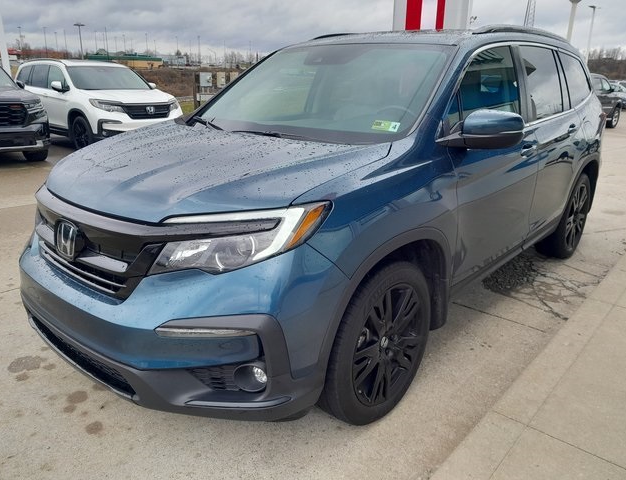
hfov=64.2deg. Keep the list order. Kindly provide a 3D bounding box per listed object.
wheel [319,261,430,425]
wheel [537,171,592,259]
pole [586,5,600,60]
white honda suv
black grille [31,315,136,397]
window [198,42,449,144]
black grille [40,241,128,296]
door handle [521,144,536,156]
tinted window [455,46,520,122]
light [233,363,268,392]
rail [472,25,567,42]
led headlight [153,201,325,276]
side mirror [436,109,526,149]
[{"bbox_3d":[0.248,0.429,2.223,0.245,0.745,0.745,14,22,40],"label":"wheel"},{"bbox_3d":[2.127,-0.222,4.233,0.250,0.750,0.750,15,23,39],"label":"wheel"},{"bbox_3d":[22.739,-15.389,41.044,0.900,6.960,0.450,9,20,26],"label":"pole"},{"bbox_3d":[-4.911,-3.031,11.045,4.980,1.780,2.060,16,23,39],"label":"white honda suv"},{"bbox_3d":[-0.992,0.466,2.103,0.950,0.110,0.130,15,23,39],"label":"black grille"},{"bbox_3d":[-0.017,-0.855,2.826,1.500,0.180,0.880,15,57,39],"label":"window"},{"bbox_3d":[-0.967,0.120,2.034,0.800,0.135,0.100,14,22,40],"label":"black grille"},{"bbox_3d":[1.255,-0.522,2.913,0.055,0.050,0.220,15,23,39],"label":"door handle"},{"bbox_3d":[0.930,-0.822,2.683,0.070,0.470,0.870,-7,8,46],"label":"tinted window"},{"bbox_3d":[-0.238,0.523,1.913,0.135,0.125,0.090,9,20,30],"label":"light"},{"bbox_3d":[1.568,-1.461,3.610,0.080,0.110,1.950,14,22,40],"label":"rail"},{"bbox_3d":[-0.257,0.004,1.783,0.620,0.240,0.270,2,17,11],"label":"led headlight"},{"bbox_3d":[0.776,-0.514,2.295,0.280,0.190,0.250,14,22,40],"label":"side mirror"}]

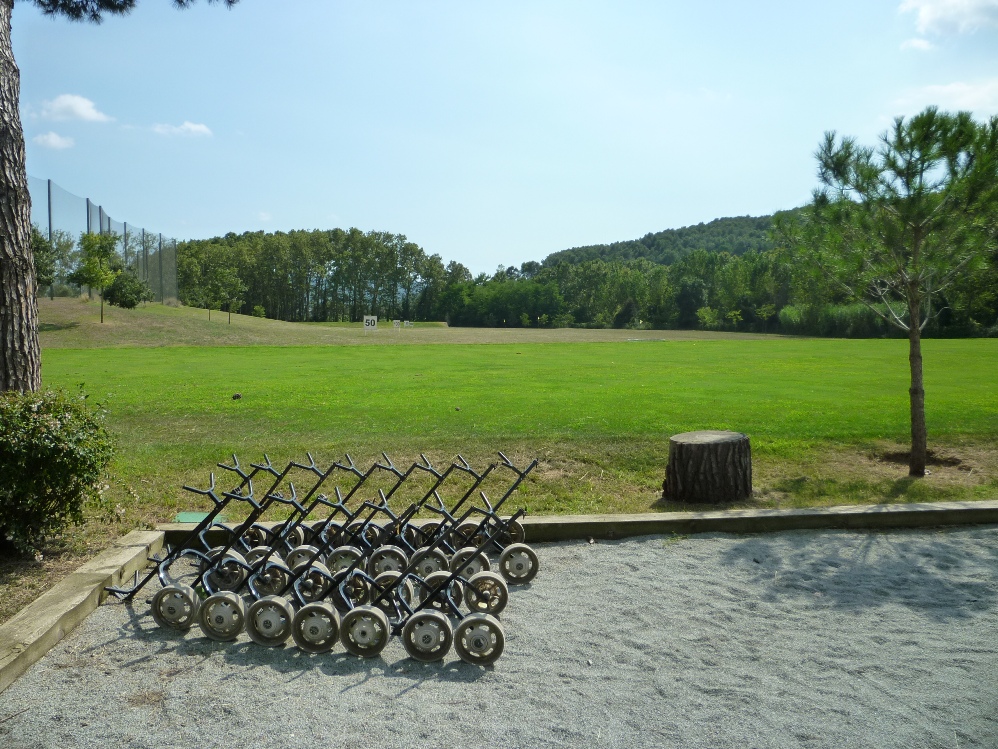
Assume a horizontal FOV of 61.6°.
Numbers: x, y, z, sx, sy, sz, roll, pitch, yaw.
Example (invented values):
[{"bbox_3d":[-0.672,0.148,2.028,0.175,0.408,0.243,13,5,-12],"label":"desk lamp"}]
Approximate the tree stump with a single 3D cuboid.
[{"bbox_3d":[1.765,0.790,7.080,0.740,0.490,0.710,0,4,0],"label":"tree stump"}]

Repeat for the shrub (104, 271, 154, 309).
[{"bbox_3d":[-24.300,-5.600,55.000,3.100,2.500,2.900,0,4,0],"label":"shrub"}]

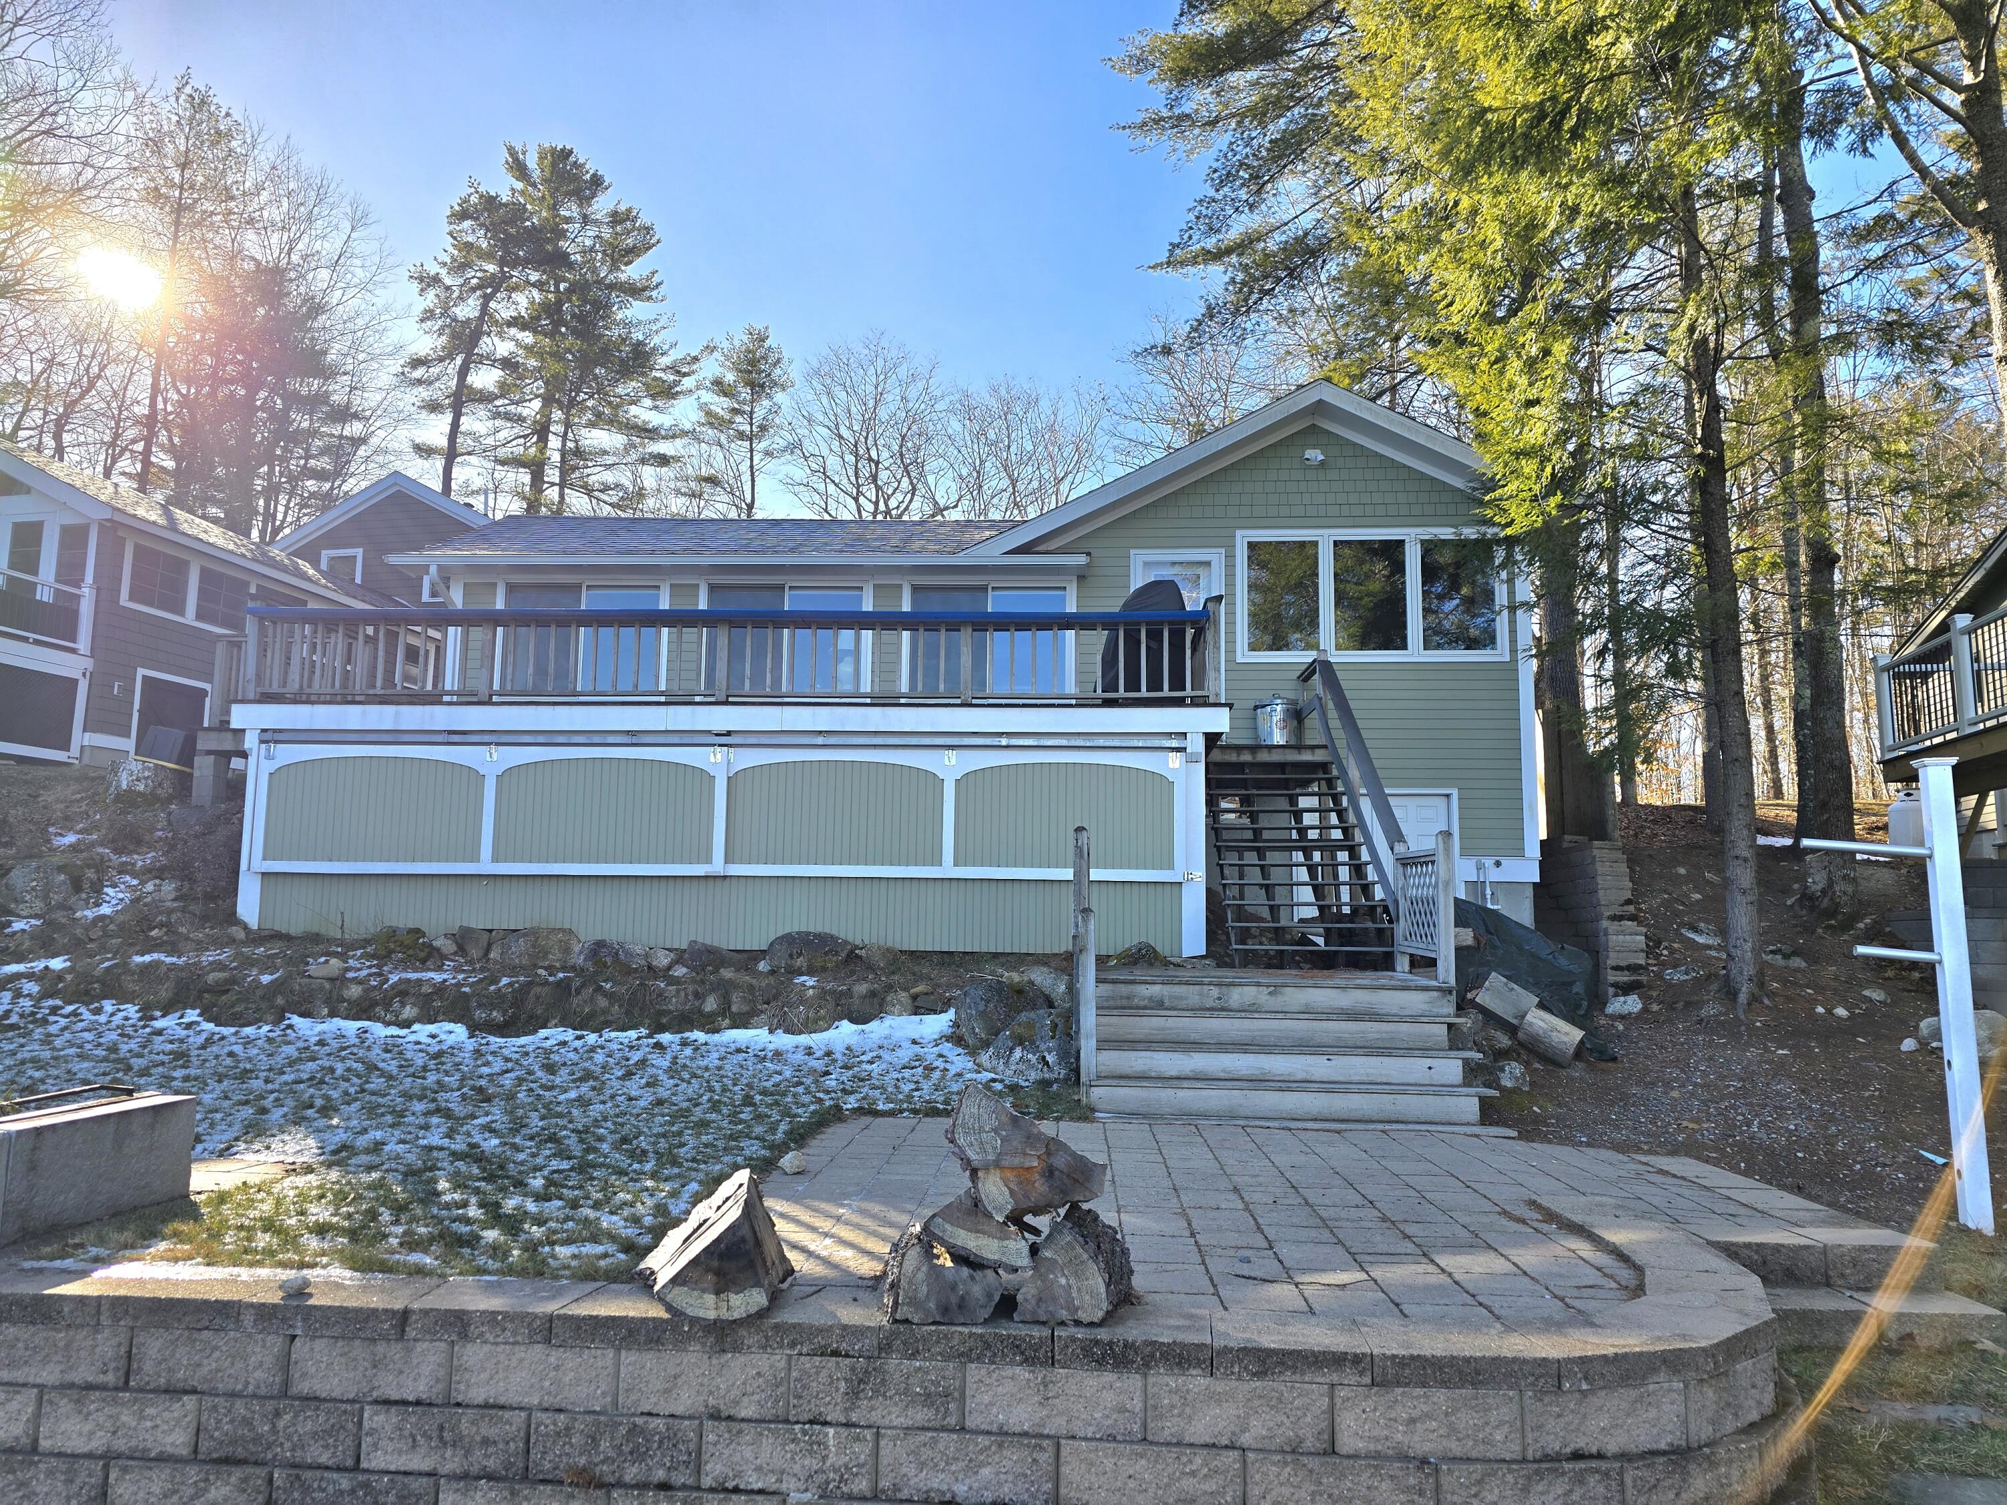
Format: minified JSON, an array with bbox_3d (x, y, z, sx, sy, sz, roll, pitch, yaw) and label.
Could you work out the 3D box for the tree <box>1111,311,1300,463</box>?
[{"bbox_3d":[5.308,-5.081,34.570,6.200,13.400,6.200,0,-7,3],"label":"tree"}]

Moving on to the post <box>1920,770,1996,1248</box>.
[{"bbox_3d":[3.464,0.867,4.856,0.100,1.710,0.100,-2,-7,15],"label":"post"}]

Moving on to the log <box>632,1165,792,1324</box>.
[{"bbox_3d":[-0.729,1.220,3.380,0.370,0.310,0.360,0,-7,3],"label":"log"}]

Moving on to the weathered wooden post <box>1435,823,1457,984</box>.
[{"bbox_3d":[2.505,0.865,7.576,0.092,0.890,0.092,0,-7,6],"label":"weathered wooden post"}]

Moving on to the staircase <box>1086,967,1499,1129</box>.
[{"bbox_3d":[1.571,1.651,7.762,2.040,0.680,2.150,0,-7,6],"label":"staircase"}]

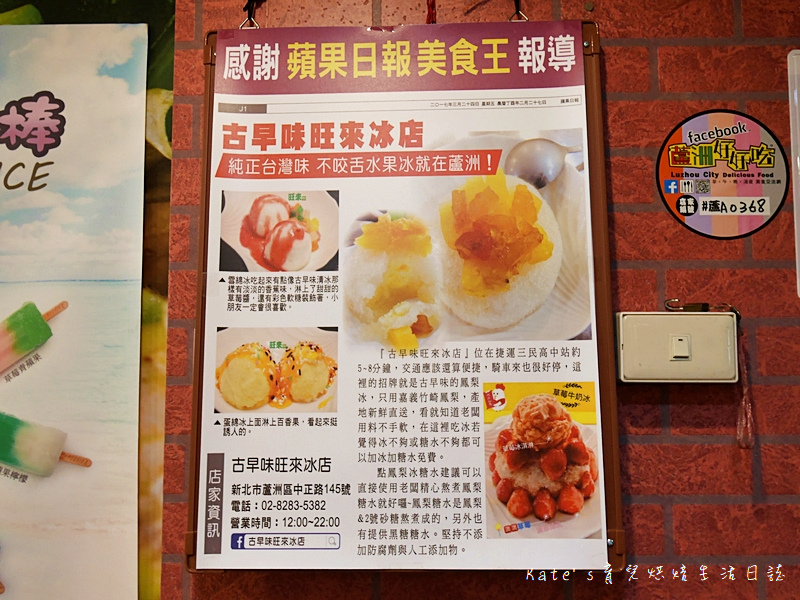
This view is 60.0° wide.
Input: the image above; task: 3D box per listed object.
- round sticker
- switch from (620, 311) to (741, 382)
[{"bbox_3d":[0.364,-0.142,0.780,0.150,0.150,0.004,0,-5,1],"label":"round sticker"},{"bbox_3d":[0.294,0.051,0.748,0.123,0.074,0.037,0,-5,1],"label":"switch"}]

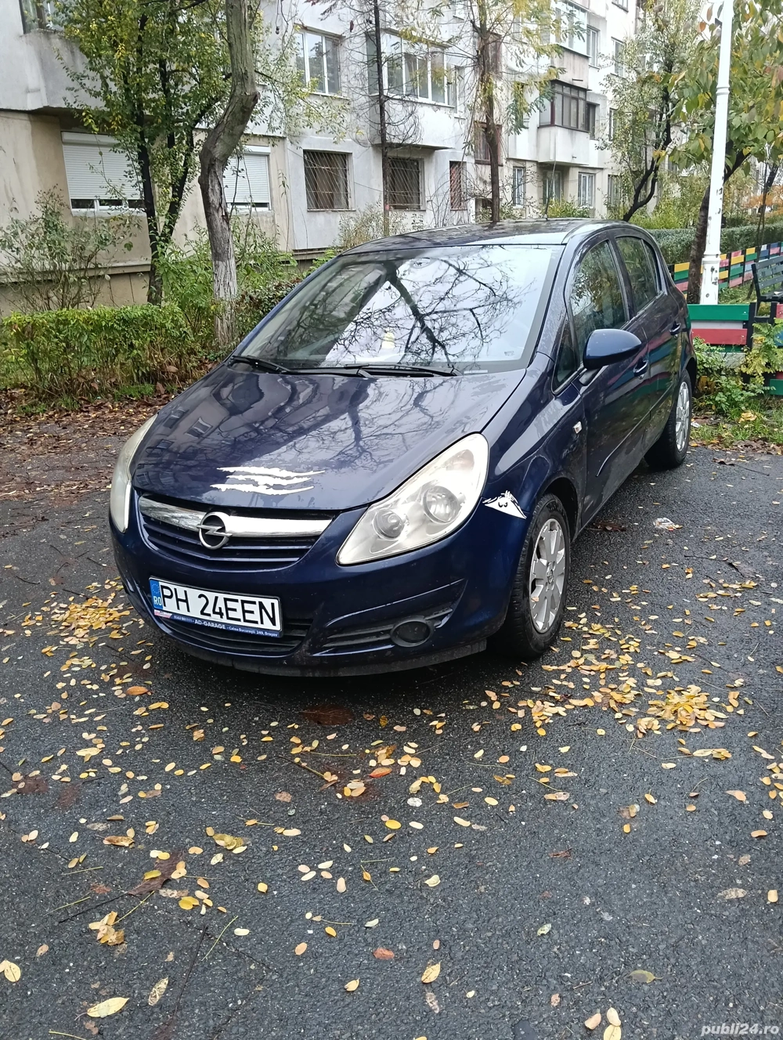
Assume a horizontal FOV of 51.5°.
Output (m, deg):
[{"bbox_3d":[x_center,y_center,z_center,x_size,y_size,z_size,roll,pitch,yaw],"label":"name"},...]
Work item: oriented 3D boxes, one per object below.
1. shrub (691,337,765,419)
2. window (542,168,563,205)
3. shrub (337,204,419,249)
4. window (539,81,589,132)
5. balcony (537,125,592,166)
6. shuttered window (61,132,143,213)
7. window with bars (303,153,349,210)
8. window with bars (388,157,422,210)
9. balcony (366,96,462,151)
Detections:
[{"bbox_3d":[2.528,-1.104,6.161,0.660,0.561,0.550,4,21,22],"label":"shrub"},{"bbox_3d":[6.609,-13.634,33.432,0.150,1.380,1.900,9,23,33],"label":"window"},{"bbox_3d":[-0.253,-6.184,18.812,2.100,2.140,1.800,-4,19,0],"label":"shrub"},{"bbox_3d":[6.808,-16.148,31.884,0.700,1.490,3.300,9,23,33],"label":"window"},{"bbox_3d":[6.838,-14.844,32.386,0.850,1.300,3.300,9,23,33],"label":"balcony"},{"bbox_3d":[-5.394,-6.529,15.379,0.160,1.430,1.680,9,23,33],"label":"shuttered window"},{"bbox_3d":[-1.622,-8.717,20.977,0.150,1.420,1.800,9,23,33],"label":"window with bars"},{"bbox_3d":[0.398,-9.881,23.929,0.150,1.400,1.720,9,23,33],"label":"window with bars"},{"bbox_3d":[0.606,-11.062,22.832,0.800,1.120,3.500,9,23,33],"label":"balcony"}]

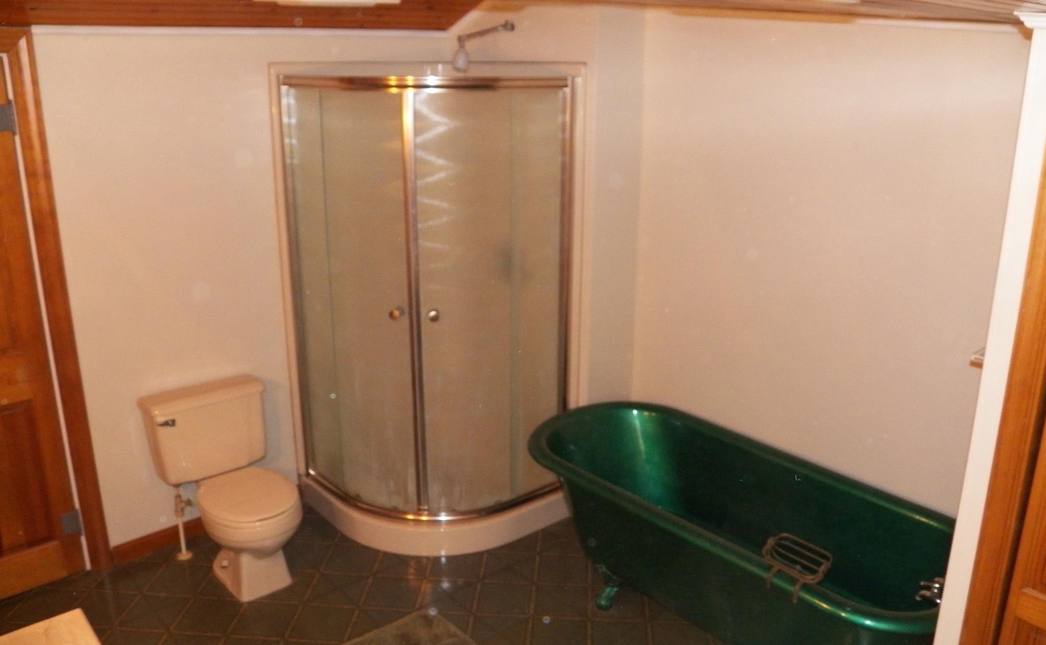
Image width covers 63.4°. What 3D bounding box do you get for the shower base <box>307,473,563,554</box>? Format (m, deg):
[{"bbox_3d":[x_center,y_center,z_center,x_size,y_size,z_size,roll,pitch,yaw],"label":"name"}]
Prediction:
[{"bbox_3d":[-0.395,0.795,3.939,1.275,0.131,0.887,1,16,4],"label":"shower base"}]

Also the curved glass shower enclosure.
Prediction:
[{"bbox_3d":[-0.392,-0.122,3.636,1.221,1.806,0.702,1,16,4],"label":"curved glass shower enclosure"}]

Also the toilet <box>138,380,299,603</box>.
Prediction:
[{"bbox_3d":[-1.131,0.667,3.356,0.480,0.680,0.746,-13,21,-39],"label":"toilet"}]

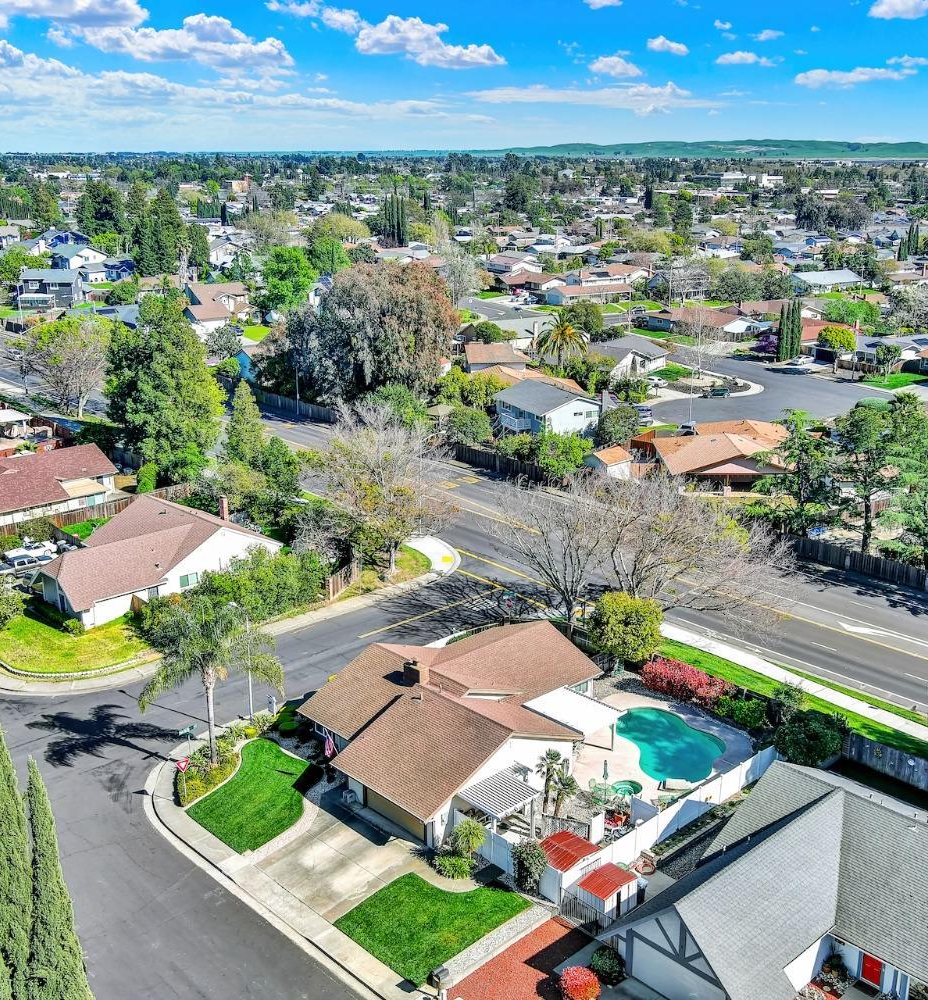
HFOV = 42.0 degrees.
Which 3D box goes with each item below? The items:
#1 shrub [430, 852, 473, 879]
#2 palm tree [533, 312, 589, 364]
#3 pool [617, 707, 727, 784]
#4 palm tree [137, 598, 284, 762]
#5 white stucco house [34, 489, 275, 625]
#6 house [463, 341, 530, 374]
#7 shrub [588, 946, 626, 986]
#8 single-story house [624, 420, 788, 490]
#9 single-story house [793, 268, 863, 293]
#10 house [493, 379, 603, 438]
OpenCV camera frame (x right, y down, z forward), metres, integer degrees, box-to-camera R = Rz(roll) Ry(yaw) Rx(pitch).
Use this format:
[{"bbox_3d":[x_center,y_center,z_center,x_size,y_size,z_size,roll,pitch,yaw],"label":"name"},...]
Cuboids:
[{"bbox_3d":[-0.600,18.260,61.044,2.000,0.900,1.700,0,16,0],"label":"shrub"},{"bbox_3d":[15.594,-24.942,193.460,9.000,10.200,9.000,0,16,0],"label":"palm tree"},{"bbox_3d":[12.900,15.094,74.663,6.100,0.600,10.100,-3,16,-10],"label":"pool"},{"bbox_3d":[-14.650,11.234,70.258,8.200,9.300,8.000,0,16,0],"label":"palm tree"},{"bbox_3d":[-25.983,4.375,100.380,20.700,5.400,15.300,-14,21,-40],"label":"white stucco house"},{"bbox_3d":[5.100,-21.982,189.895,9.800,4.900,11.000,-1,16,-3],"label":"house"},{"bbox_3d":[6.315,20.374,53.146,1.500,1.350,1.500,0,16,0],"label":"shrub"},{"bbox_3d":[29.900,-5.554,136.144,17.000,4.900,21.500,0,16,0],"label":"single-story house"},{"bbox_3d":[92.800,-56.782,313.077,20.000,4.700,11.000,-8,18,-27],"label":"single-story house"},{"bbox_3d":[10.351,-10.861,152.707,10.700,6.300,13.300,-9,18,-28],"label":"house"}]

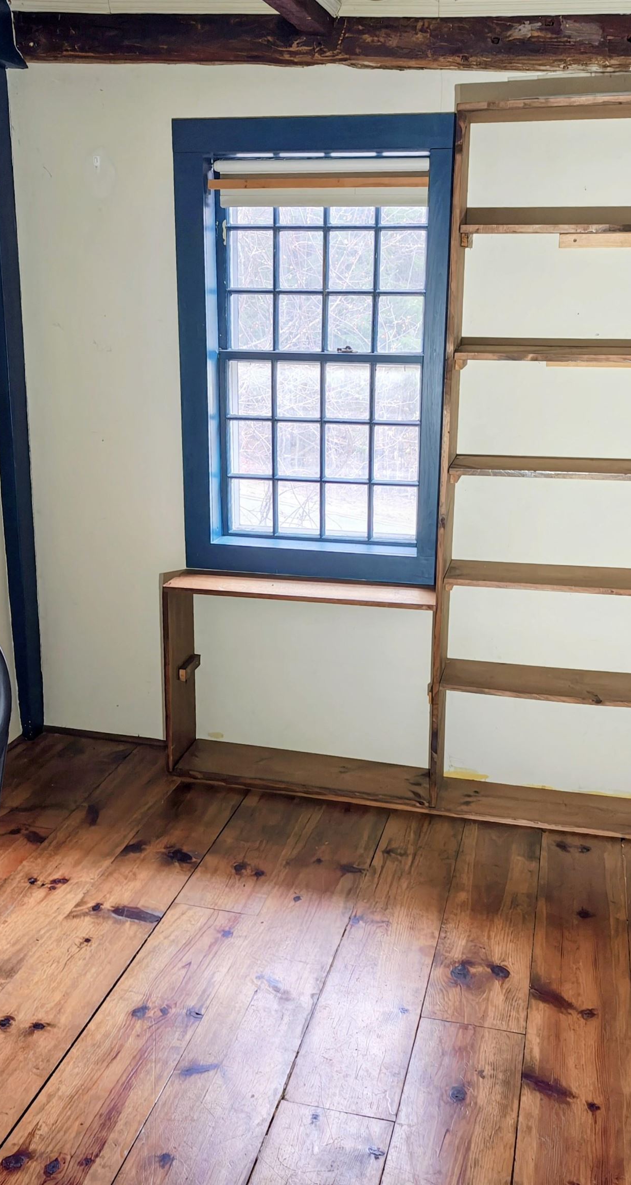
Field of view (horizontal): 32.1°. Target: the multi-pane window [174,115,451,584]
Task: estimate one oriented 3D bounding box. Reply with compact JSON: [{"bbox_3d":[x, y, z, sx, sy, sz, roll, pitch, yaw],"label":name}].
[{"bbox_3d":[-0.008,-0.731,3.411,0.834,1.375,0.140,4,15,13],"label":"multi-pane window"}]

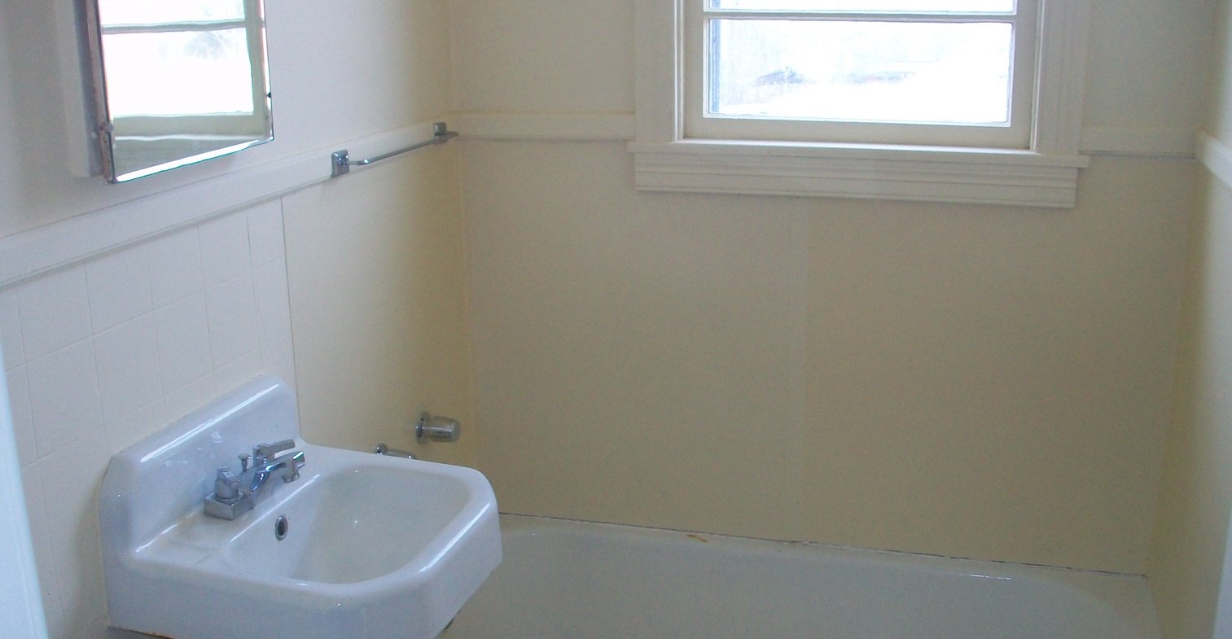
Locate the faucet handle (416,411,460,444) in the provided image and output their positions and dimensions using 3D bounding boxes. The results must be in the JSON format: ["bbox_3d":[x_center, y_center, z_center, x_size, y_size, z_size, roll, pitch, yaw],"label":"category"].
[{"bbox_3d":[-0.379,0.232,2.587,0.079,0.062,0.060,3,16,16],"label":"faucet handle"}]

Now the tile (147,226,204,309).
[{"bbox_3d":[-0.629,-0.080,1.728,0.008,0.104,0.126,3,16,16],"label":"tile"}]

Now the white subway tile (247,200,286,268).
[{"bbox_3d":[-0.567,-0.144,1.952,0.008,0.104,0.105,3,16,16],"label":"white subway tile"}]

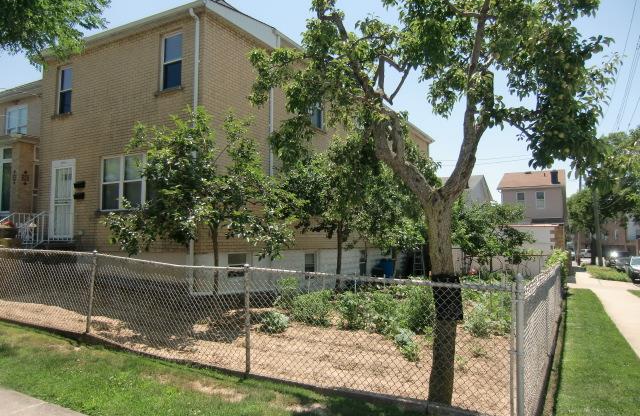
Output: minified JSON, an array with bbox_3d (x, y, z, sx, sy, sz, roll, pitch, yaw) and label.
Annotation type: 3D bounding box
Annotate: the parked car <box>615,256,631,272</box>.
[{"bbox_3d":[23.885,4.176,34.579,1.800,1.500,4.600,-2,-5,30],"label":"parked car"}]

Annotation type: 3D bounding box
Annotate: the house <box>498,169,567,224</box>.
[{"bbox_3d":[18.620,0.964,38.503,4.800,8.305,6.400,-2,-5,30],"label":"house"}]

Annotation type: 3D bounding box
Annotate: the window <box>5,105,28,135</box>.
[{"bbox_3d":[-9.781,-2.836,14.300,1.500,1.000,0.120,-2,-5,30],"label":"window"}]

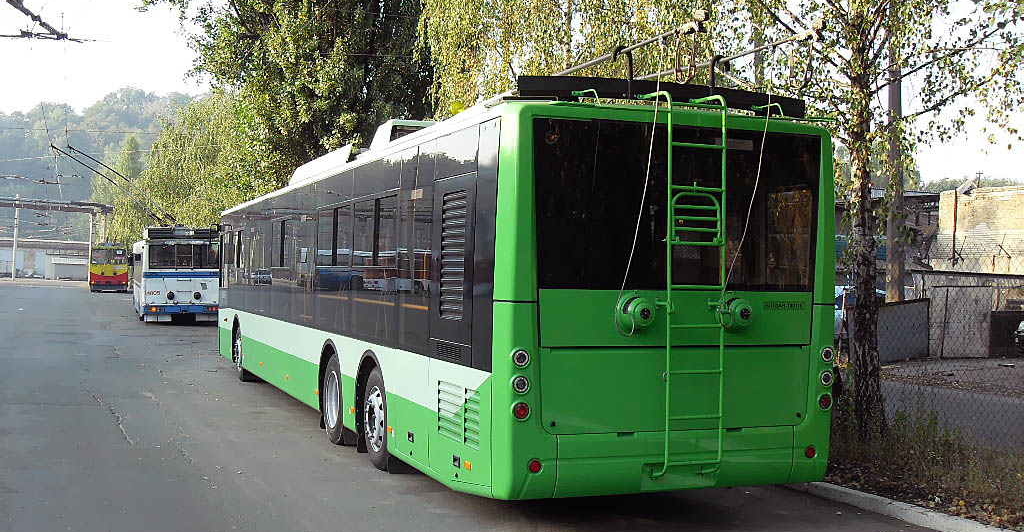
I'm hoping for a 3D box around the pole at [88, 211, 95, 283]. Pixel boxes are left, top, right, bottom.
[{"bbox_3d":[-39.619,-1.600,103.000,0.250,6.800,0.250,1,-1,-22],"label":"pole"}]

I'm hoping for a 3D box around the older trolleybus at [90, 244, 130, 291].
[{"bbox_3d":[-30.642,0.210,83.235,2.500,3.400,11.600,1,-1,-20],"label":"older trolleybus"}]

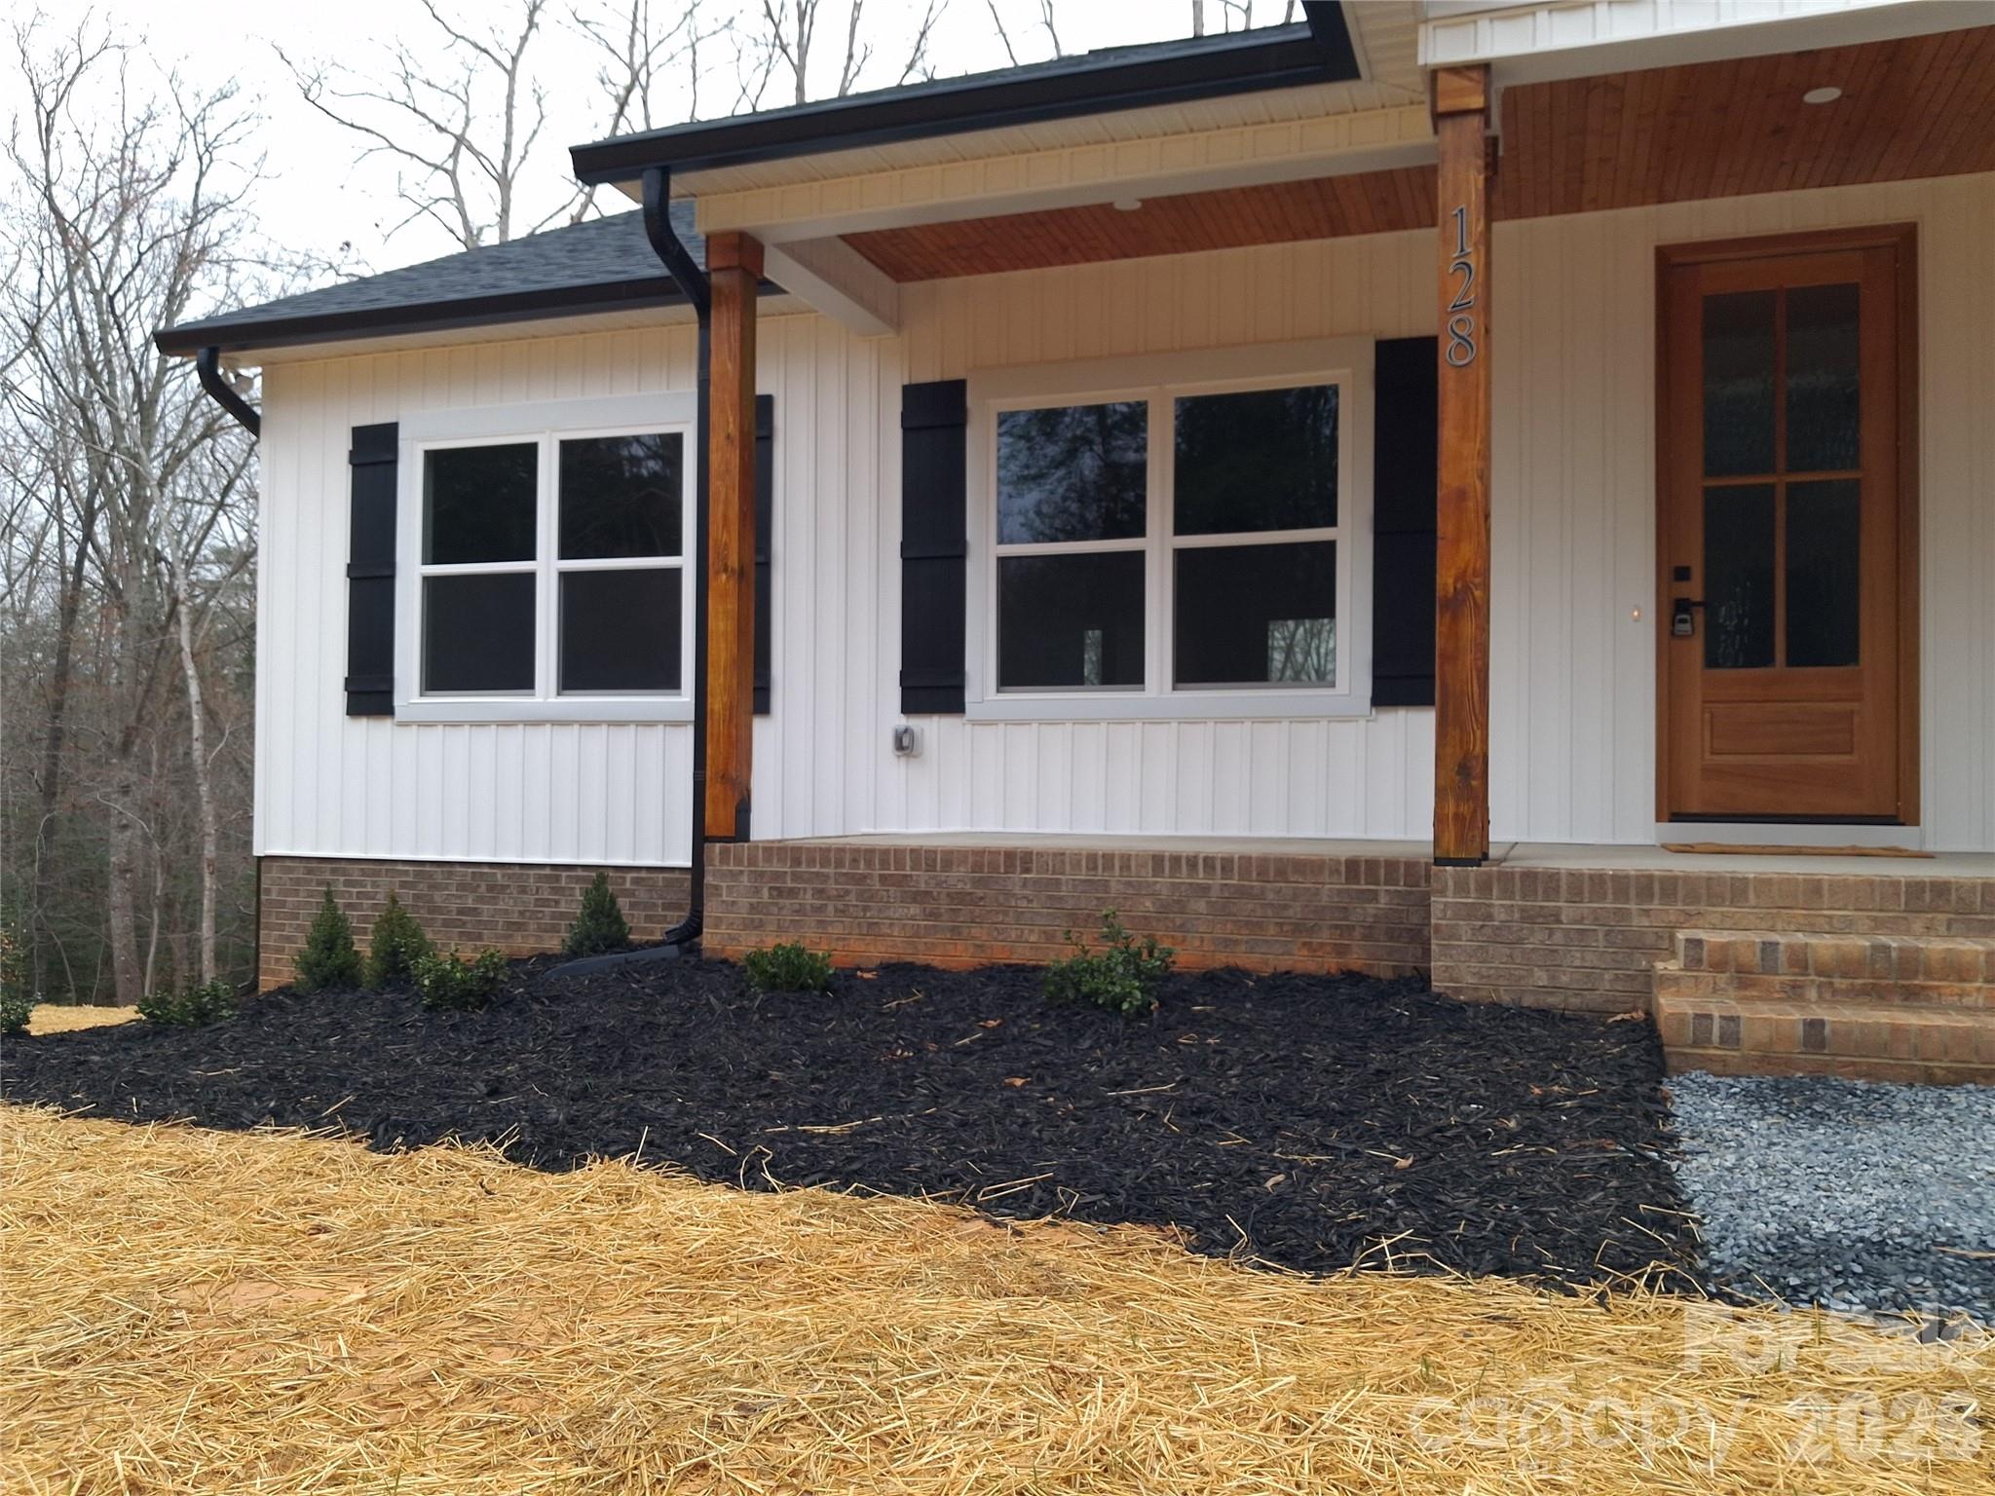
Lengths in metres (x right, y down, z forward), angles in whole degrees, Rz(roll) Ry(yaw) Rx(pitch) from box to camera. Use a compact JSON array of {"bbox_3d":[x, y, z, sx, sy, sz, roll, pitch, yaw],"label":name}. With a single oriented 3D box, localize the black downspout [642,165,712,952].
[{"bbox_3d":[-1.387,-0.758,6.548,0.250,3.190,0.520,0,-1,19],"label":"black downspout"}]

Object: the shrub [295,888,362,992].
[{"bbox_3d":[-3.719,1.063,8.652,0.370,0.560,0.370,0,-1,19],"label":"shrub"}]

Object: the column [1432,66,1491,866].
[{"bbox_3d":[1.513,-0.908,5.077,0.165,2.580,0.165,0,-1,19],"label":"column"}]

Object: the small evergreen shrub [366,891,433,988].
[{"bbox_3d":[-3.264,1.028,8.497,0.380,0.530,0.380,0,-1,19],"label":"small evergreen shrub"}]

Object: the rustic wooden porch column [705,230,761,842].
[{"bbox_3d":[-1.145,-0.898,6.706,0.165,2.600,0.165,0,-1,19],"label":"rustic wooden porch column"}]

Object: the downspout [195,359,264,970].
[{"bbox_3d":[-4.608,-0.437,9.336,0.220,3.800,0.500,0,-1,19],"label":"downspout"}]

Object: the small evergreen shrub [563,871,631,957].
[{"bbox_3d":[-2.090,0.850,8.099,0.350,0.460,0.350,0,-1,19],"label":"small evergreen shrub"}]

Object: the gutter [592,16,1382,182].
[{"bbox_3d":[-0.233,-2.430,5.976,3.160,0.115,0.140,0,-1,19],"label":"gutter"}]

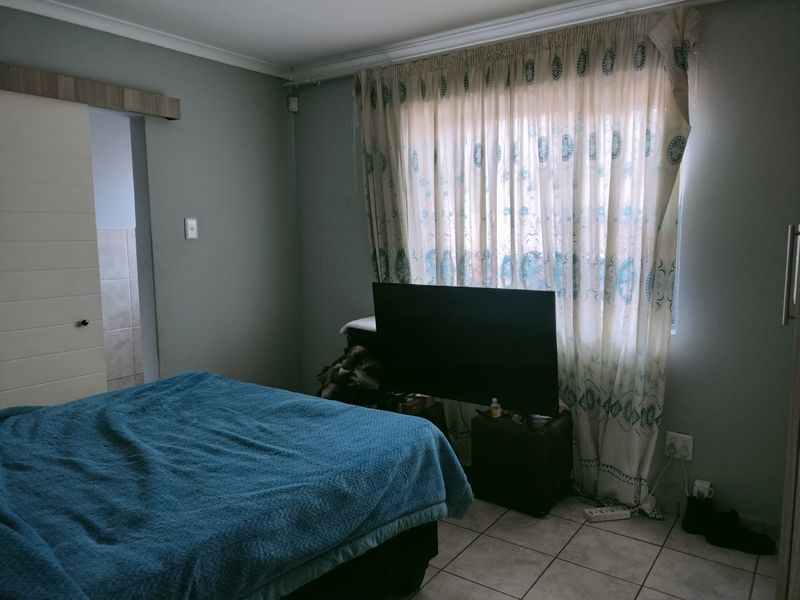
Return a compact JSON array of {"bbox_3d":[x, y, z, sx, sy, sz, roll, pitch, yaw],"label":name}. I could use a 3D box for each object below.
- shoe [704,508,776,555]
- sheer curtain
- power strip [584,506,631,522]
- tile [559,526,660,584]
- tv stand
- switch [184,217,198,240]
[{"bbox_3d":[1.494,1.004,2.740,0.270,0.135,0.100,2,7,22],"label":"shoe"},{"bbox_3d":[0.528,-0.139,3.342,1.870,2.280,0.140,4,8,35],"label":"sheer curtain"},{"bbox_3d":[1.002,1.031,3.005,0.208,0.036,0.063,-2,7,-13],"label":"power strip"},{"bbox_3d":[0.907,1.092,2.682,0.350,0.010,0.350,4,8,35],"label":"tile"},{"bbox_3d":[0.641,0.812,3.253,0.390,0.425,0.360,4,8,39],"label":"tv stand"},{"bbox_3d":[-1.195,-0.407,3.597,0.012,0.120,0.077,4,8,35],"label":"switch"}]

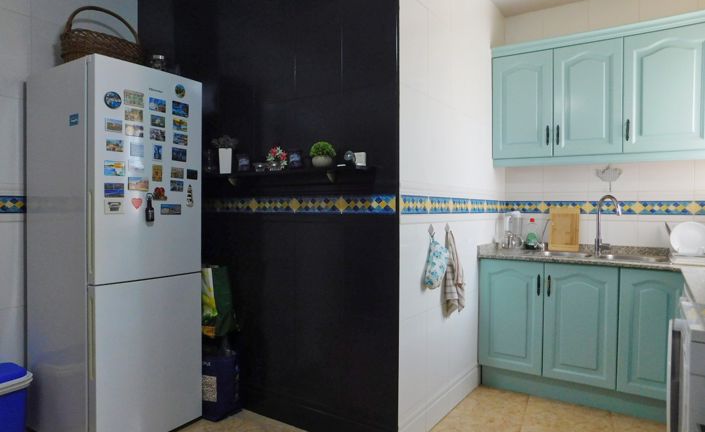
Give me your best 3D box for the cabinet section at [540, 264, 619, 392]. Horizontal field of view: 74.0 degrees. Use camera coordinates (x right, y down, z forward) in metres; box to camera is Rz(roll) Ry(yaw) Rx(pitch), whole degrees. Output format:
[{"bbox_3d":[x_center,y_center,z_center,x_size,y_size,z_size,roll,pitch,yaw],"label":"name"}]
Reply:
[{"bbox_3d":[1.508,0.647,3.017,0.400,0.698,0.585,1,1,34],"label":"cabinet section"}]

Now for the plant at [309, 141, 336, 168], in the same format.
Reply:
[{"bbox_3d":[-0.144,-0.299,2.298,0.130,0.135,0.130,0,1,0],"label":"plant"}]

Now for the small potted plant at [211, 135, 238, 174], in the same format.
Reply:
[{"bbox_3d":[-0.737,-0.347,2.703,0.145,0.225,0.125,0,1,34],"label":"small potted plant"}]

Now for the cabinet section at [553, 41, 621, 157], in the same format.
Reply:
[{"bbox_3d":[1.591,-0.750,3.131,0.402,0.714,0.322,1,1,34],"label":"cabinet section"}]

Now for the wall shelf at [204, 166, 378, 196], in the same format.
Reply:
[{"bbox_3d":[-0.427,-0.202,2.498,1.200,0.060,0.140,0,1,34],"label":"wall shelf"}]

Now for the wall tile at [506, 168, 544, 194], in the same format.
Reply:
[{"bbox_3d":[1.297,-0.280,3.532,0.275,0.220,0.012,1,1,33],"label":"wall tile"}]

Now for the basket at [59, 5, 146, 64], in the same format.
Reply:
[{"bbox_3d":[-1.316,-0.900,2.506,0.280,0.360,0.410,0,1,34],"label":"basket"}]

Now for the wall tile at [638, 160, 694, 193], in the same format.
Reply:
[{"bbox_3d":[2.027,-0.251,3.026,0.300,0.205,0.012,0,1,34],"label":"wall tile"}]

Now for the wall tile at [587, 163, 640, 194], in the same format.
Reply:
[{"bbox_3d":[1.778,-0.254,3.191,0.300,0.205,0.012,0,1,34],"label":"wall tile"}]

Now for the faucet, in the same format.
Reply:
[{"bbox_3d":[1.690,0.066,3.094,0.070,0.403,0.203,0,1,-16],"label":"faucet"}]

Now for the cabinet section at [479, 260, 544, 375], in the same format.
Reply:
[{"bbox_3d":[1.172,0.643,3.240,0.407,0.698,0.585,1,1,34],"label":"cabinet section"}]

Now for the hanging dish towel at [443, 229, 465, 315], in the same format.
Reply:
[{"bbox_3d":[0.565,0.298,2.617,0.075,0.475,0.170,1,1,34],"label":"hanging dish towel"}]

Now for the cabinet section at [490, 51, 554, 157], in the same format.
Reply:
[{"bbox_3d":[1.256,-0.756,3.354,0.402,0.714,0.322,1,1,34],"label":"cabinet section"}]

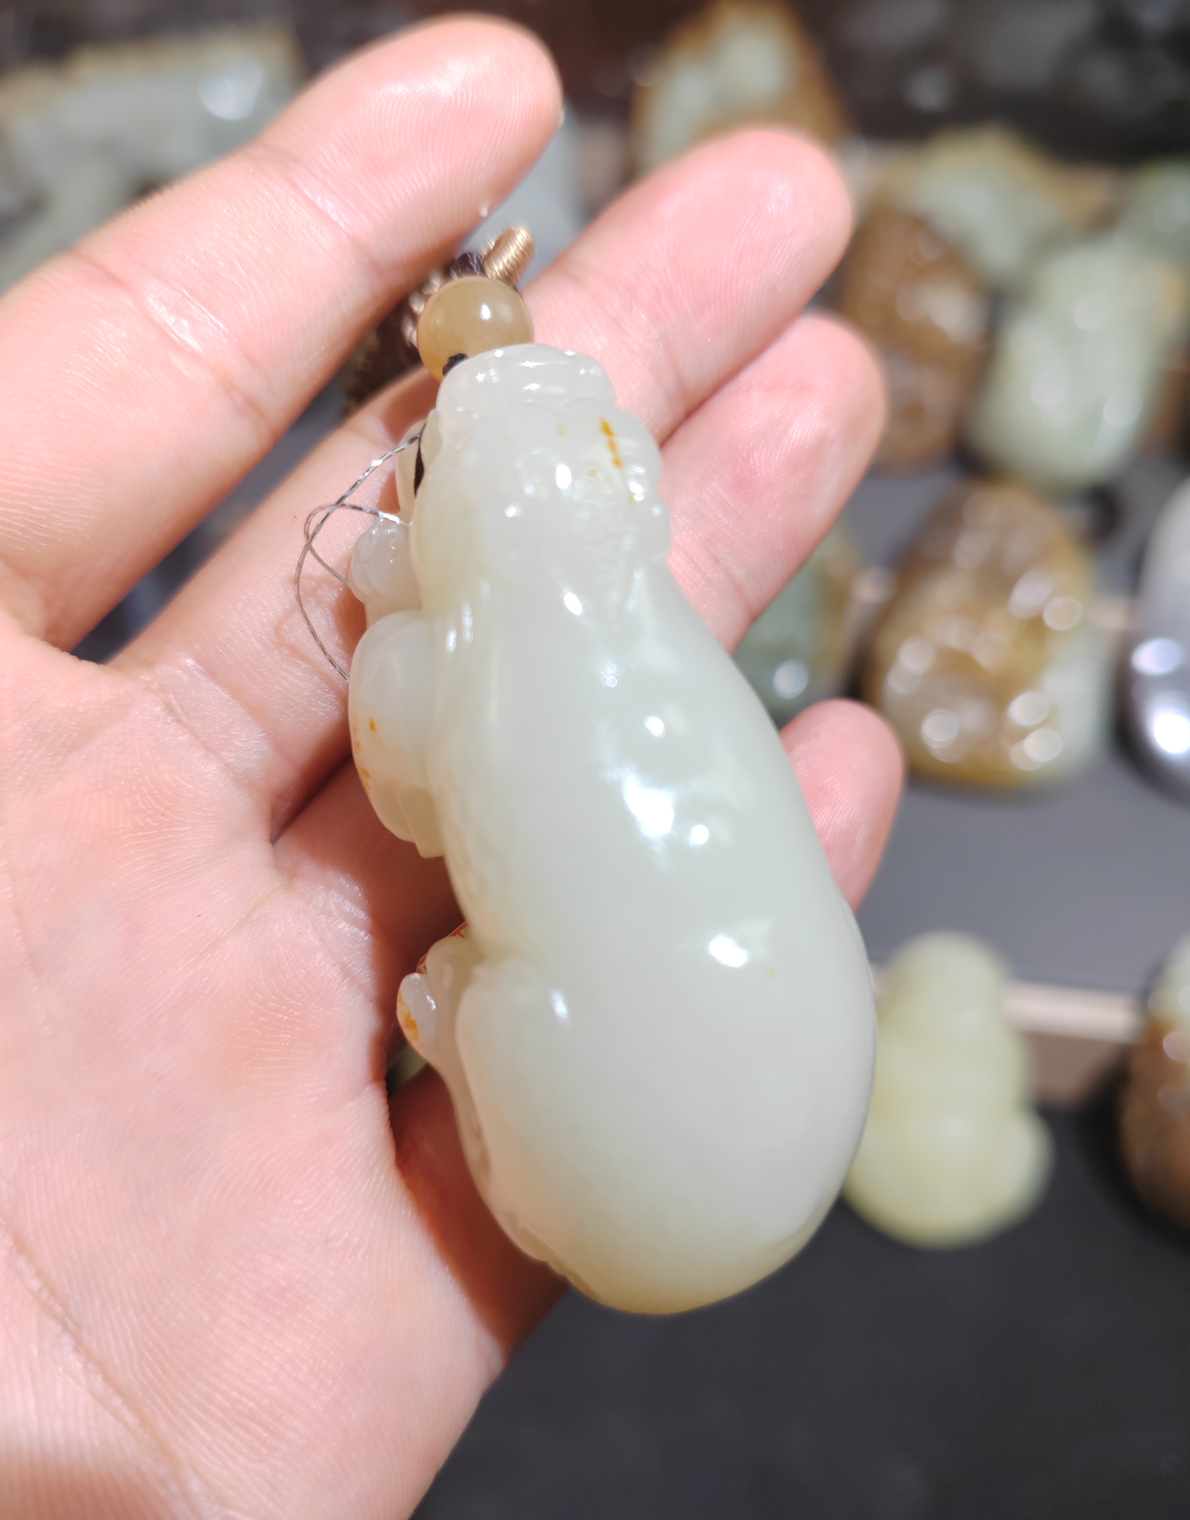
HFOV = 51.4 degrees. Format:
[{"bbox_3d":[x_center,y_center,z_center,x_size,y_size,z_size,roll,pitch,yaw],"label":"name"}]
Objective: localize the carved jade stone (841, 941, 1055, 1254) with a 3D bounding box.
[{"bbox_3d":[0.085,0.079,0.295,0.048,0.030,0.073,0,86,3],"label":"carved jade stone"}]

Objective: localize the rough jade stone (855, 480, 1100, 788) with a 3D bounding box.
[{"bbox_3d":[0.105,-0.034,0.335,0.063,0.036,0.081,1,84,3],"label":"rough jade stone"}]

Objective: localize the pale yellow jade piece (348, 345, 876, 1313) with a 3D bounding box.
[{"bbox_3d":[0.001,0.006,0.100,0.033,0.036,0.079,-5,83,-30],"label":"pale yellow jade piece"}]

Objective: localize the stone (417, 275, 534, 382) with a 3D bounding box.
[{"bbox_3d":[-0.010,-0.036,0.105,0.010,0.010,0.010,18,84,0],"label":"stone"}]

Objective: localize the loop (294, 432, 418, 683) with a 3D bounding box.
[{"bbox_3d":[-0.020,-0.017,0.102,0.011,0.005,0.021,3,90,0],"label":"loop"}]

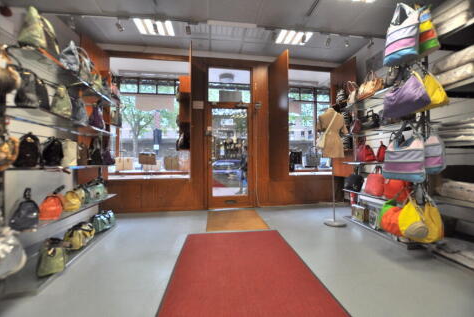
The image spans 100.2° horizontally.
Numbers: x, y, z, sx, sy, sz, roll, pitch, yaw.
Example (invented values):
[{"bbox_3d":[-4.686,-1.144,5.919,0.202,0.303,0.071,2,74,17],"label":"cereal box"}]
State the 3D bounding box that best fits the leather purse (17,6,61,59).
[{"bbox_3d":[-1.435,-0.910,1.448,0.260,0.300,0.170,0,-1,-30],"label":"leather purse"}]

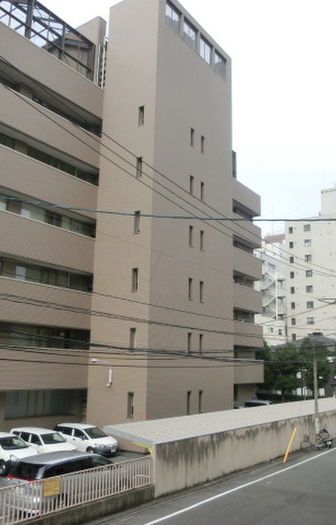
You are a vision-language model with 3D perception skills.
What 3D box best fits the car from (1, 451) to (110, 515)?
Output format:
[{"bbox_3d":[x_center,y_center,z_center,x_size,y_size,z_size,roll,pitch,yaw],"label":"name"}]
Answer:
[{"bbox_3d":[-3.531,7.864,17.927,1.730,1.570,4.650,-8,-15,34],"label":"car"}]

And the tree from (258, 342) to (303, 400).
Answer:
[{"bbox_3d":[16.079,15.591,68.277,5.800,8.400,6.000,-7,-15,36],"label":"tree"}]

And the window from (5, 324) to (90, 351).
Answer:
[{"bbox_3d":[-7.186,4.652,29.529,0.200,1.101,6.427,-8,-15,34],"label":"window"}]

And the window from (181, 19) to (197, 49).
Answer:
[{"bbox_3d":[1.642,-17.612,37.453,0.200,1.800,1.900,-7,-15,36],"label":"window"}]

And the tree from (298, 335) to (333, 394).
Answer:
[{"bbox_3d":[19.637,14.743,65.798,4.600,9.000,4.600,-7,-15,36],"label":"tree"}]

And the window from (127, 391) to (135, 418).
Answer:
[{"bbox_3d":[-2.207,8.642,29.378,0.480,1.530,0.150,-7,-15,36],"label":"window"}]

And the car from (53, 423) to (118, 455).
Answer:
[{"bbox_3d":[-4.476,9.816,26.815,4.395,1.500,1.695,-9,-16,38],"label":"car"}]

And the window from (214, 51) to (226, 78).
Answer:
[{"bbox_3d":[4.342,-16.547,40.620,0.200,1.931,1.931,-8,-15,34],"label":"window"}]

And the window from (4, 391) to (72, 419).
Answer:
[{"bbox_3d":[-7.711,8.499,29.286,0.200,1.550,4.850,-7,-15,36],"label":"window"}]

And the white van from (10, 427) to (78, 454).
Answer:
[{"bbox_3d":[-6.257,9.243,24.333,4.200,1.510,1.690,-9,-16,38],"label":"white van"}]

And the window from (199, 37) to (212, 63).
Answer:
[{"bbox_3d":[2.908,-16.871,38.613,0.200,1.856,2.025,-8,-15,34],"label":"window"}]

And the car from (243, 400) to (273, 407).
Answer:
[{"bbox_3d":[9.926,15.102,49.877,4.300,1.550,1.700,-7,-15,36],"label":"car"}]

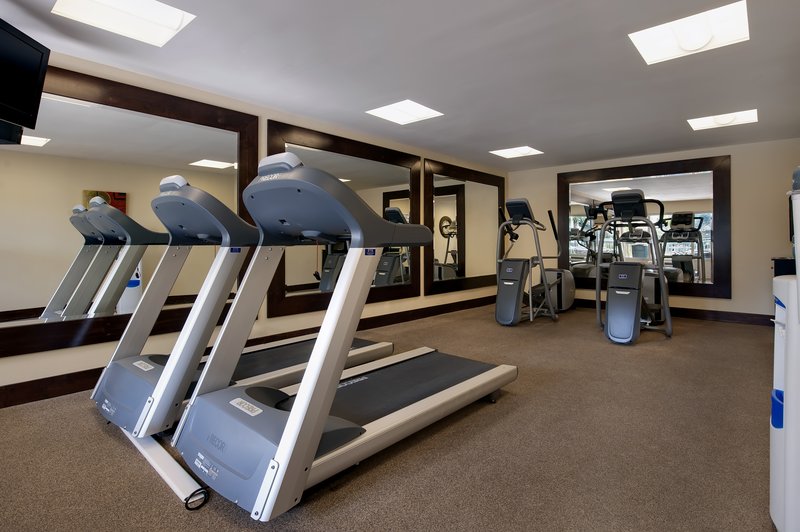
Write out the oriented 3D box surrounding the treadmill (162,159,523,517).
[{"bbox_3d":[-0.162,0.175,2.458,0.890,1.516,2.062,3,4,43],"label":"treadmill"}]

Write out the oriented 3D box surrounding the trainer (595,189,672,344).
[{"bbox_3d":[3.069,-0.062,5.089,0.731,1.728,1.908,2,4,38],"label":"trainer"}]

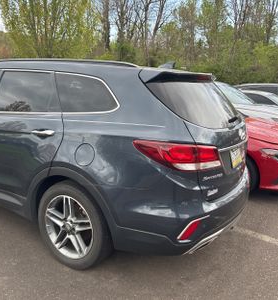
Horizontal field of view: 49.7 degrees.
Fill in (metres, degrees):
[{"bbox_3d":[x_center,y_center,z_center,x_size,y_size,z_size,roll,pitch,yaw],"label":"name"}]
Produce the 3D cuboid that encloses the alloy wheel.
[{"bbox_3d":[-0.506,0.596,2.429,0.510,0.510,0.200,6,12,31],"label":"alloy wheel"}]

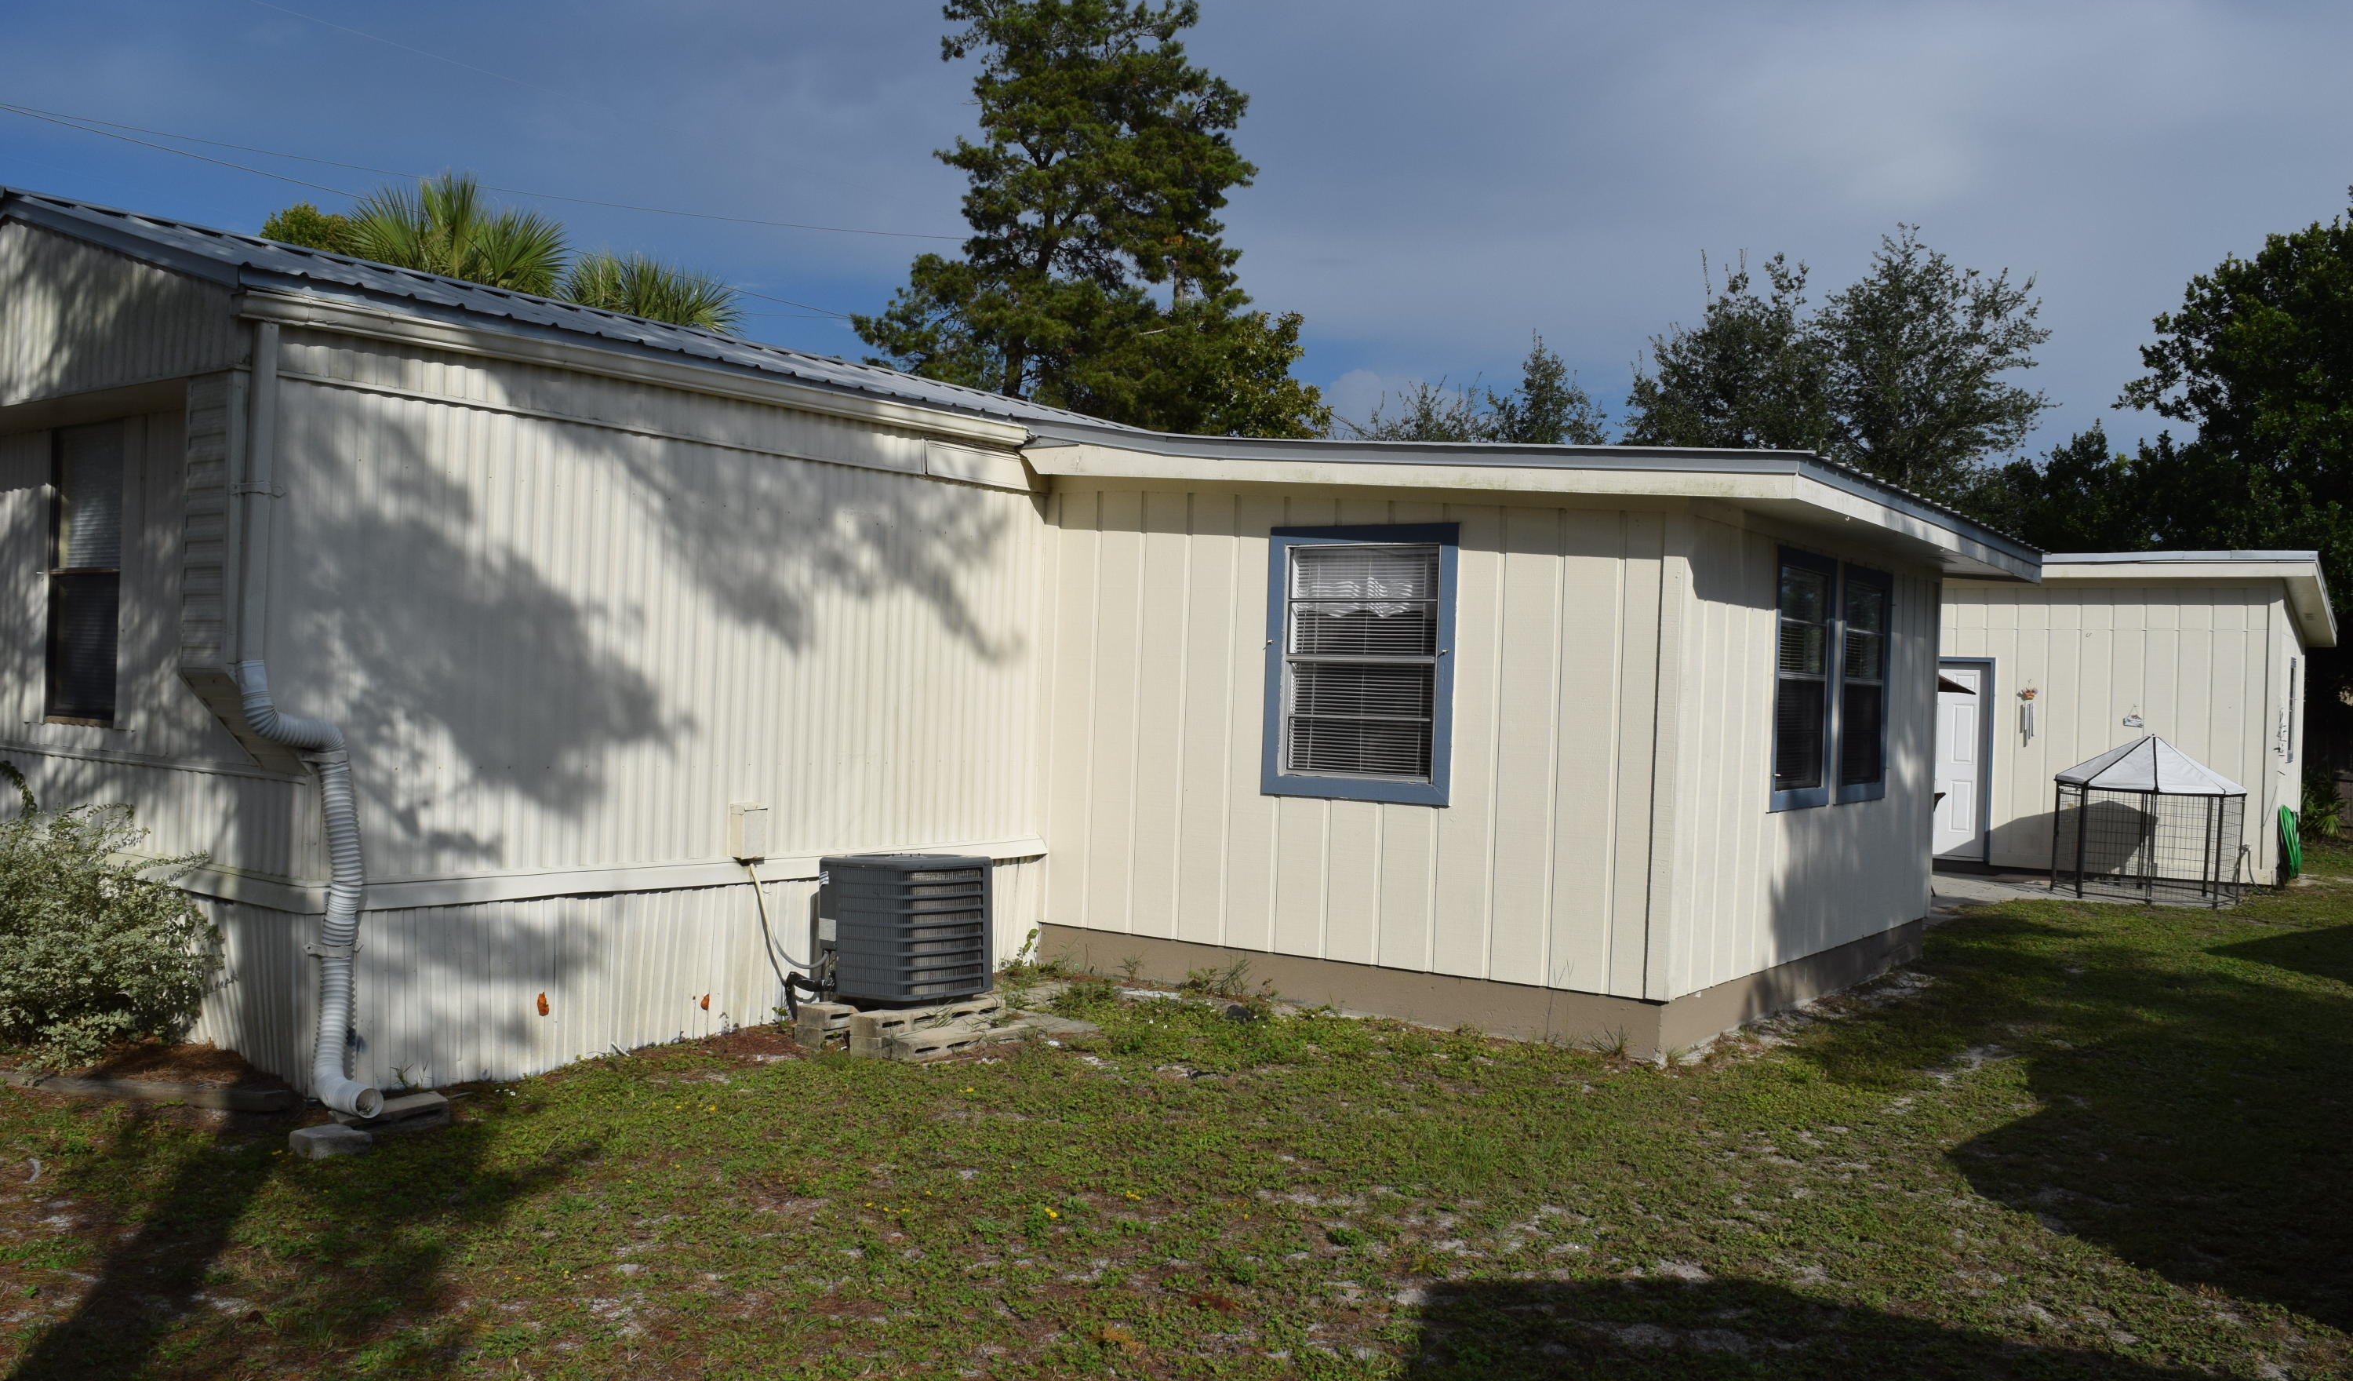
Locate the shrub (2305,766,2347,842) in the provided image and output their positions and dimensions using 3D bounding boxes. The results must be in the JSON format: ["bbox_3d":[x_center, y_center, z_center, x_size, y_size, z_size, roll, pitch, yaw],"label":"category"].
[{"bbox_3d":[16.733,1.630,25.815,0.850,1.100,0.850,2,0,33],"label":"shrub"}]

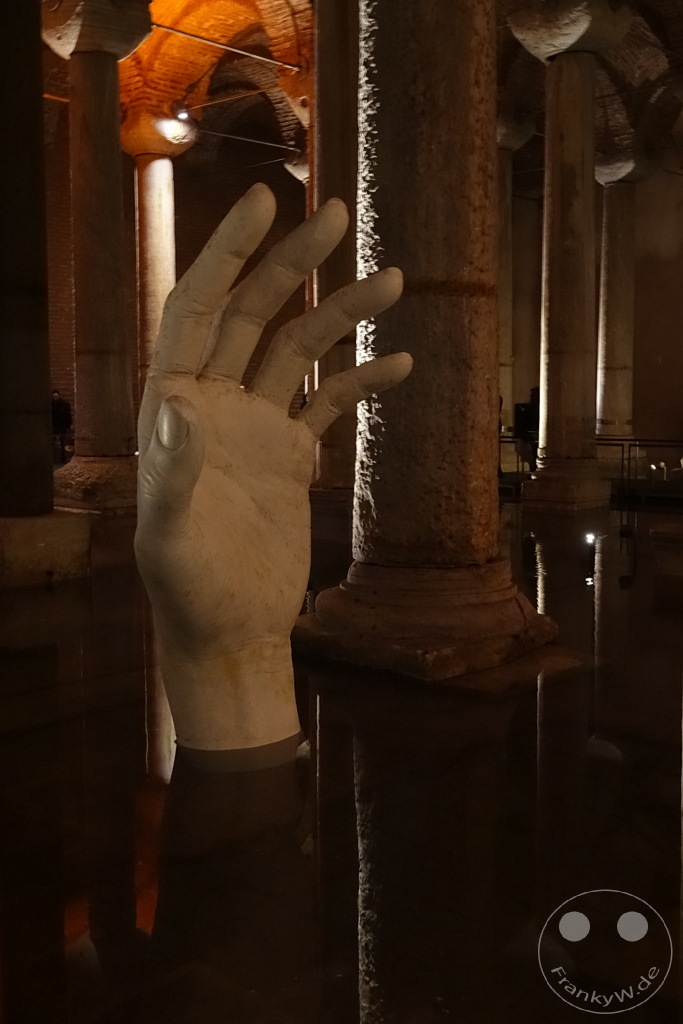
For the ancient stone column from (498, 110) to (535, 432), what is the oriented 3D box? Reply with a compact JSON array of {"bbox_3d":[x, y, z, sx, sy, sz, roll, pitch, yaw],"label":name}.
[{"bbox_3d":[3.173,-4.497,24.519,1.150,7.473,1.150,5,8,44],"label":"ancient stone column"}]

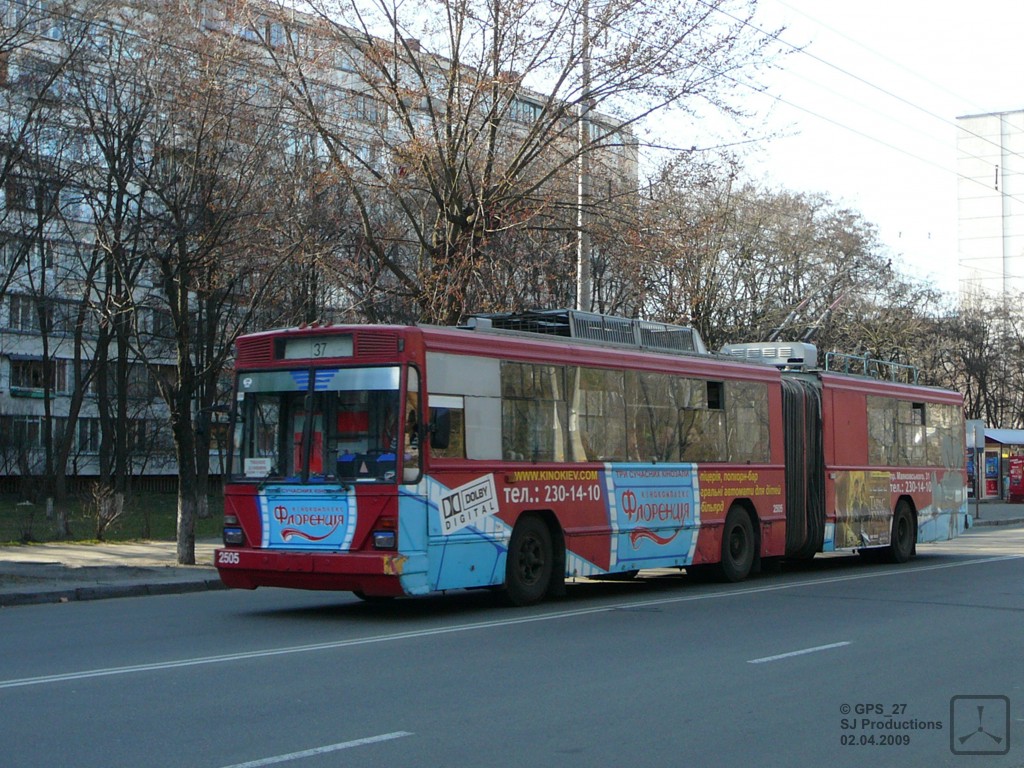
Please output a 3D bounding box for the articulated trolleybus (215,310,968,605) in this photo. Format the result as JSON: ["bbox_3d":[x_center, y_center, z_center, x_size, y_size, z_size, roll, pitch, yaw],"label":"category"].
[{"bbox_3d":[2.698,1.122,24.343,2.520,3.420,17.361,-2,-4,34],"label":"articulated trolleybus"}]

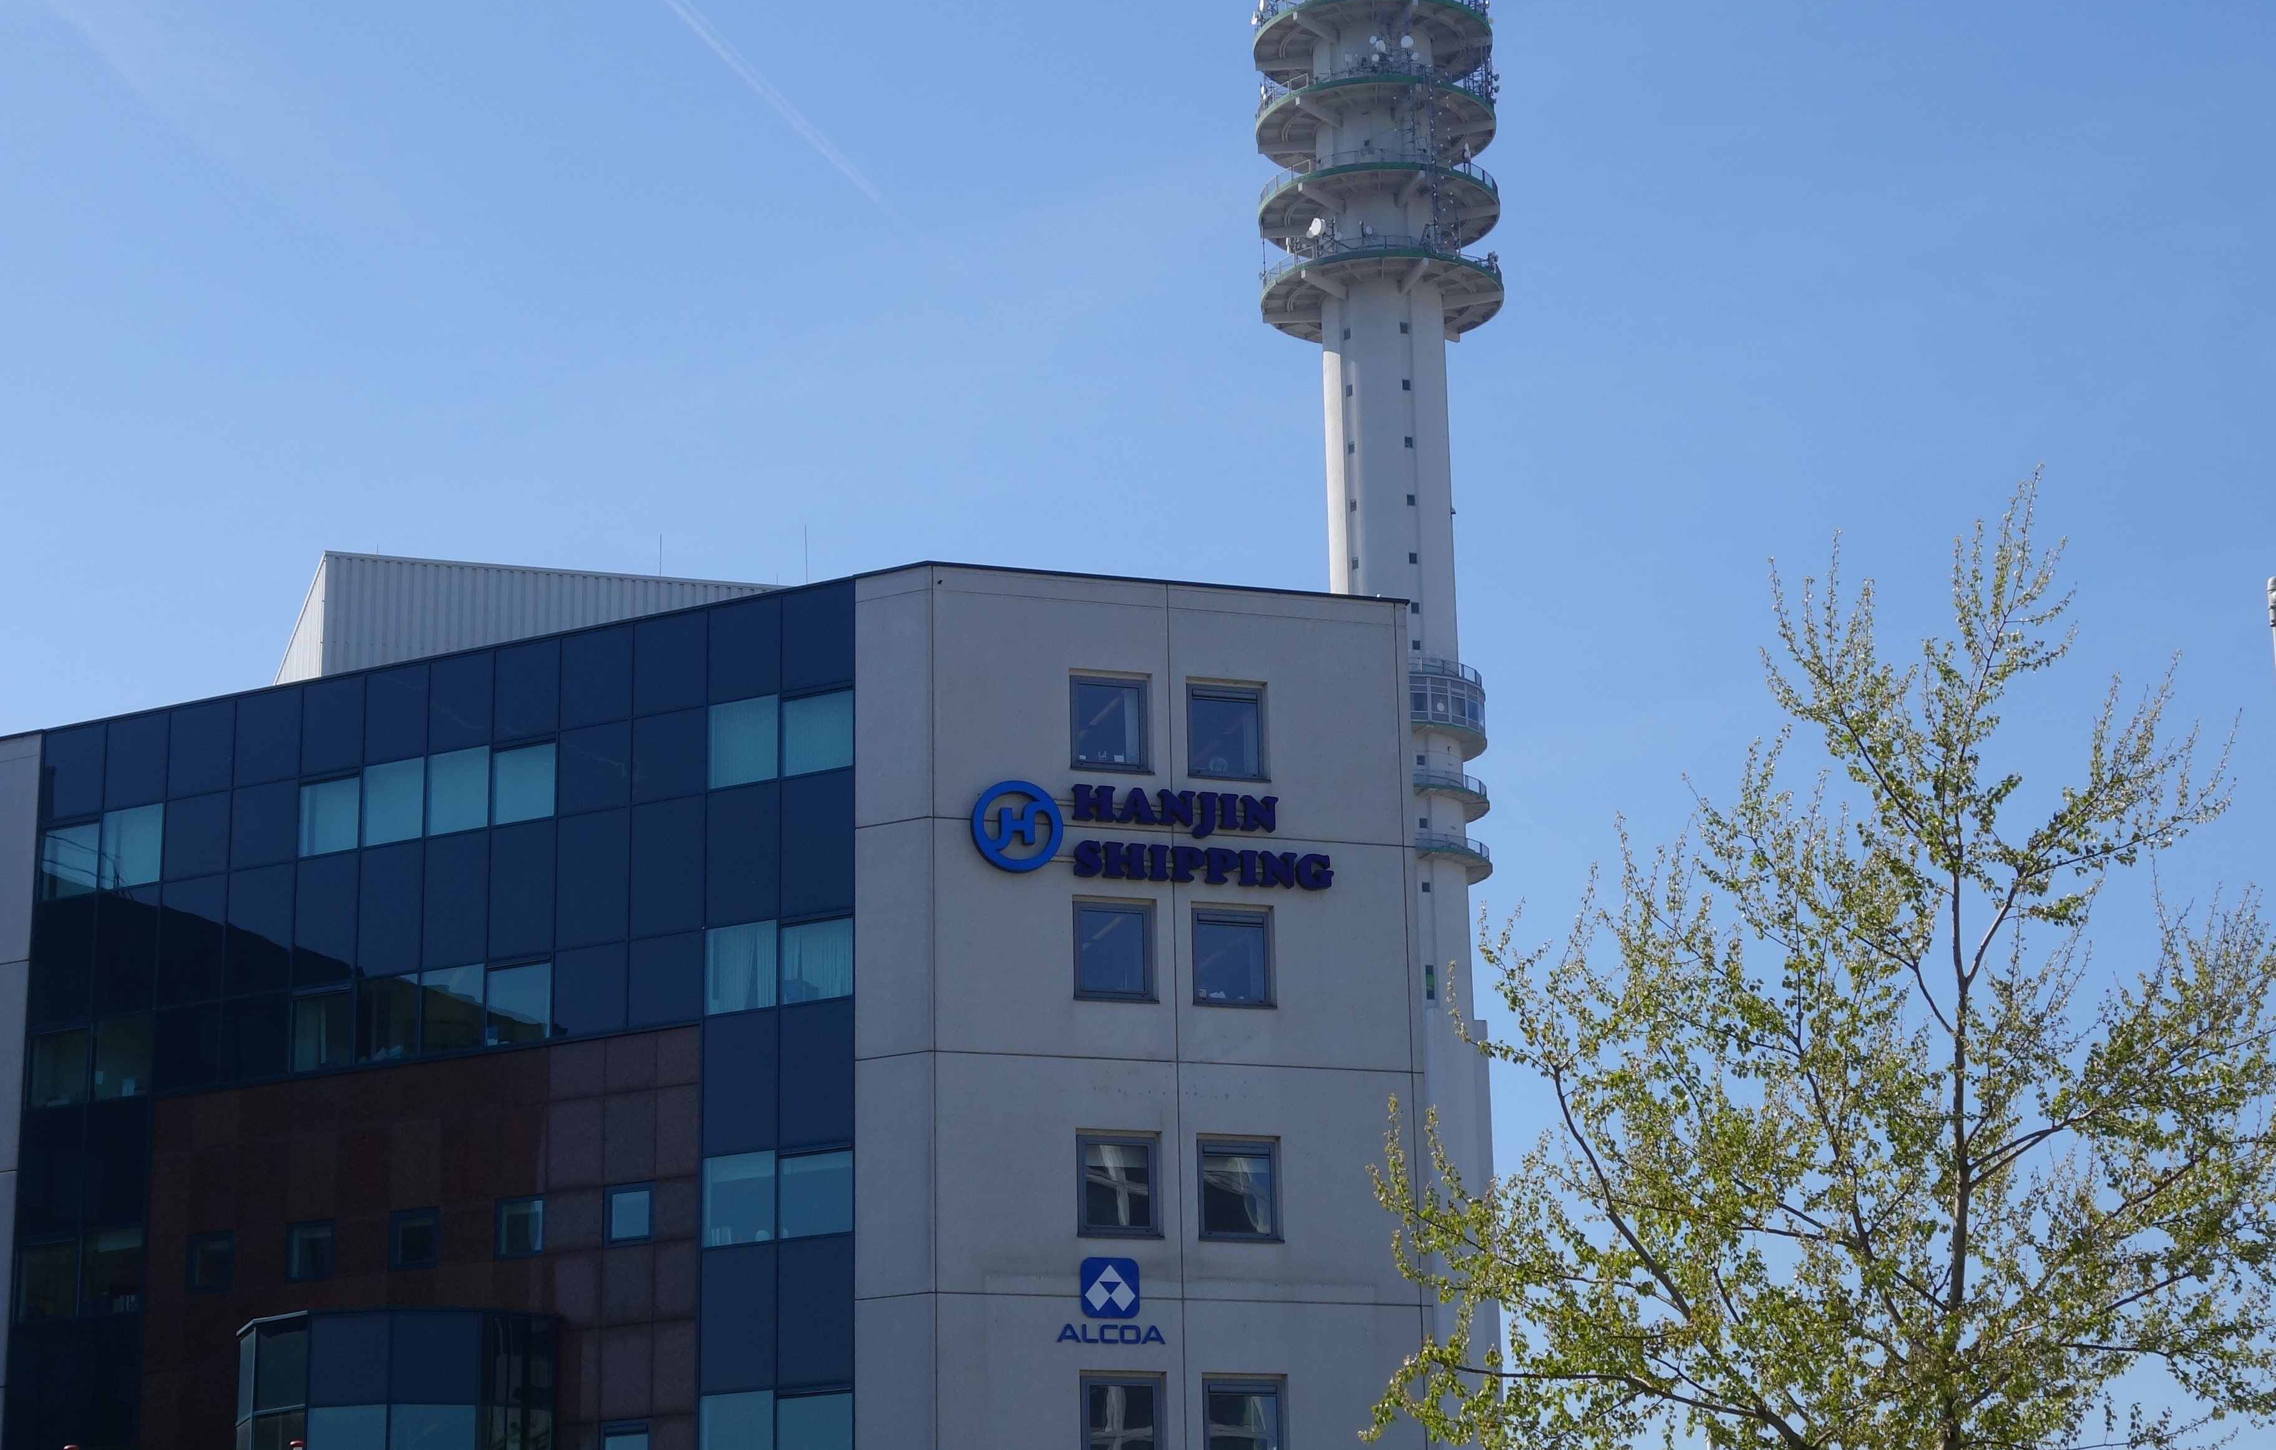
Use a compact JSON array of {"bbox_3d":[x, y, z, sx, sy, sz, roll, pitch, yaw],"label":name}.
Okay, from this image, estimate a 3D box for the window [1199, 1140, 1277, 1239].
[{"bbox_3d":[1.523,7.031,64.348,1.260,1.570,0.160,4,-16,-17],"label":"window"}]

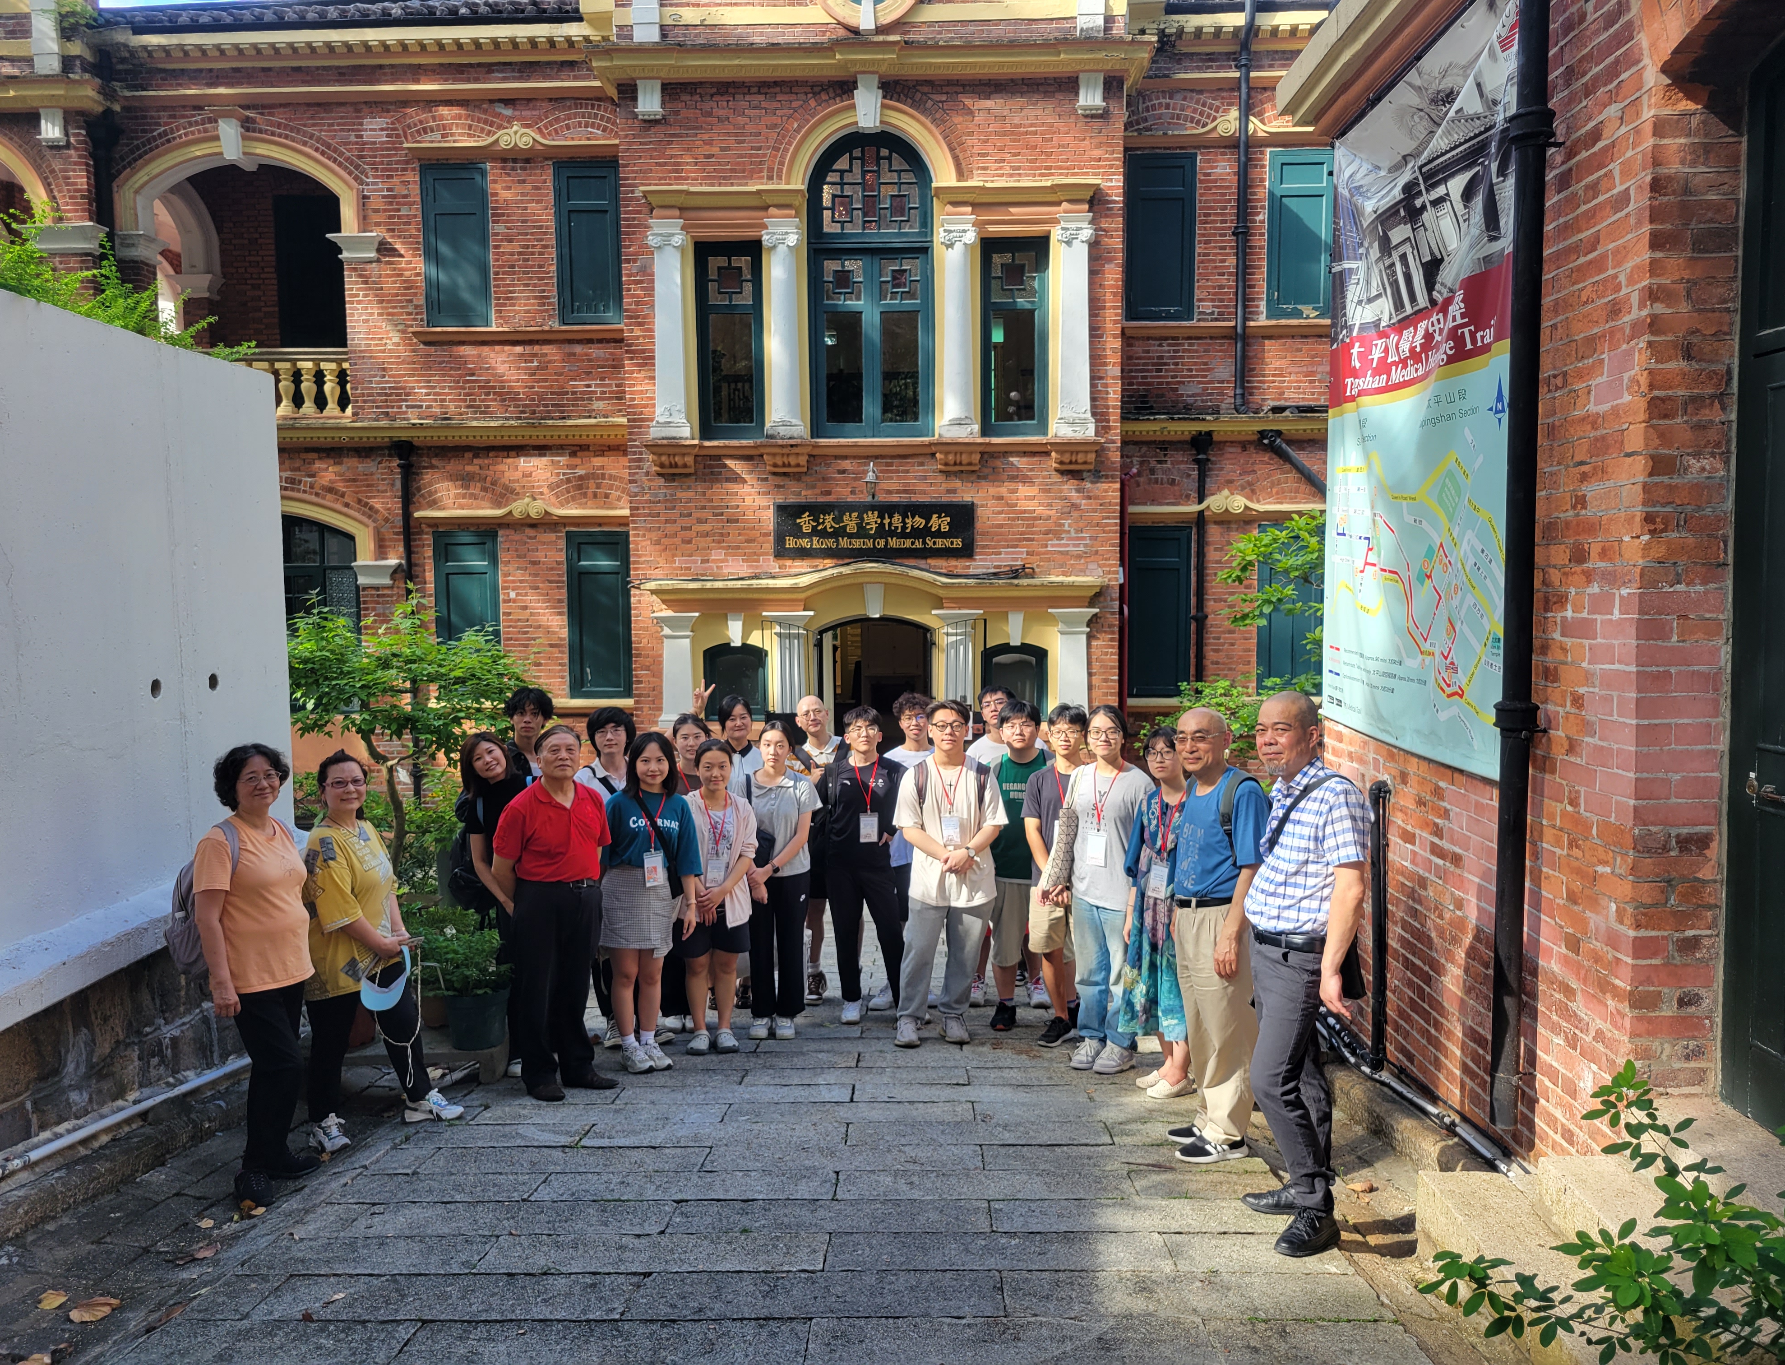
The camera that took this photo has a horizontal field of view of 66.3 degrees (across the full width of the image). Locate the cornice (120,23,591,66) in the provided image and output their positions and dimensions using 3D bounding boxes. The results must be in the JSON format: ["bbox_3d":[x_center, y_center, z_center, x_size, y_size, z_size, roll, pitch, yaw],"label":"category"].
[{"bbox_3d":[-5.988,-7.209,15.626,5.600,0.360,0.360,0,5,2],"label":"cornice"}]

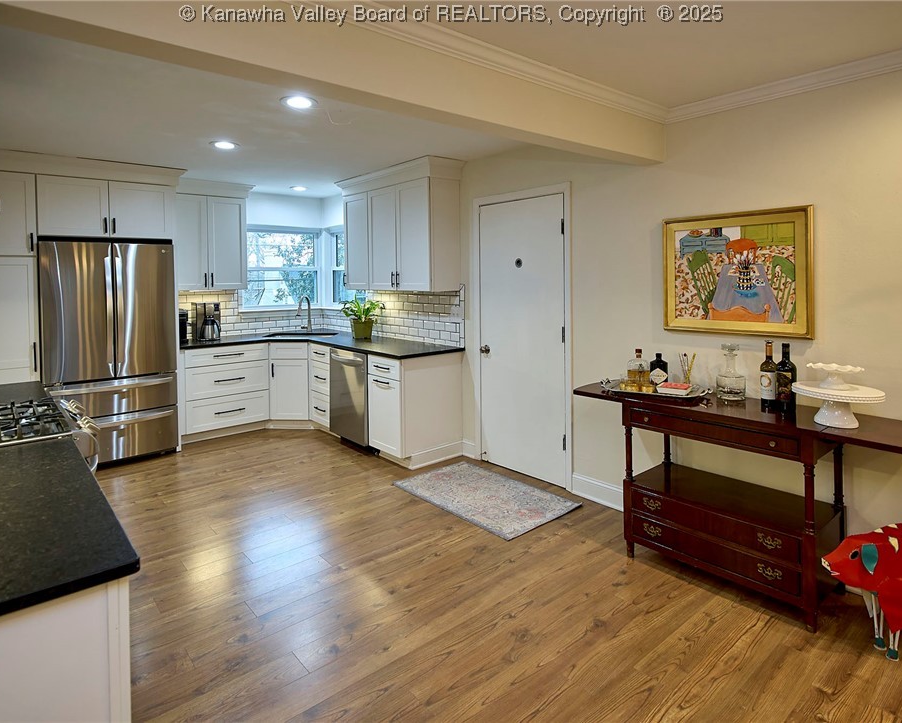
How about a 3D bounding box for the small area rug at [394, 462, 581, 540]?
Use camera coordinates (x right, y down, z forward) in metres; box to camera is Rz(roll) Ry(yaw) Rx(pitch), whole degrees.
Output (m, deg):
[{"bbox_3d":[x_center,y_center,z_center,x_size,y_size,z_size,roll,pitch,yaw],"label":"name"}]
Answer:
[{"bbox_3d":[0.213,0.888,3.435,0.640,0.020,1.060,-9,12,-42],"label":"small area rug"}]

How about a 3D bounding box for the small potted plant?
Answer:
[{"bbox_3d":[-0.872,-0.424,5.050,0.420,0.420,0.380,0,6,3],"label":"small potted plant"}]

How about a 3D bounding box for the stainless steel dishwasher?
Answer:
[{"bbox_3d":[-0.670,0.276,4.671,0.600,0.810,0.609,-7,9,-40],"label":"stainless steel dishwasher"}]

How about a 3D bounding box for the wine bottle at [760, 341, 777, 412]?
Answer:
[{"bbox_3d":[1.463,0.070,2.360,0.076,0.320,0.076,-7,8,-44],"label":"wine bottle"}]

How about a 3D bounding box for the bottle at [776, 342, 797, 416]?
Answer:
[{"bbox_3d":[1.512,0.083,2.310,0.080,0.320,0.080,-7,8,-44],"label":"bottle"}]

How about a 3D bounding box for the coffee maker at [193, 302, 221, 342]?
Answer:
[{"bbox_3d":[-2.464,-0.395,5.162,0.200,0.360,0.220,-7,9,-40],"label":"coffee maker"}]

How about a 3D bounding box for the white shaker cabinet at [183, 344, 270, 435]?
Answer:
[{"bbox_3d":[-2.290,0.225,5.085,0.775,0.750,0.600,-5,8,-38],"label":"white shaker cabinet"}]

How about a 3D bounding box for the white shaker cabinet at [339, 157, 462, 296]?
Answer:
[{"bbox_3d":[-0.502,-1.155,4.602,0.391,1.024,1.453,-7,9,-40],"label":"white shaker cabinet"}]

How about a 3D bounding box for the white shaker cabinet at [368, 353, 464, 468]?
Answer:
[{"bbox_3d":[-0.289,0.359,4.292,0.635,0.870,0.469,-7,9,-40],"label":"white shaker cabinet"}]

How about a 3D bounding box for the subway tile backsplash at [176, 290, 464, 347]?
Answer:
[{"bbox_3d":[-1.310,-0.410,4.670,1.480,0.500,2.370,-7,8,-44],"label":"subway tile backsplash"}]

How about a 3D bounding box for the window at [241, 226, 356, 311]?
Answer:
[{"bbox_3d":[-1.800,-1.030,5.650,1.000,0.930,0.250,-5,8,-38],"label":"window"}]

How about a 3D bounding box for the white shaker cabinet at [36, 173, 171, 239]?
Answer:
[{"bbox_3d":[-2.918,-1.233,4.306,0.911,0.433,0.680,-7,9,-40],"label":"white shaker cabinet"}]

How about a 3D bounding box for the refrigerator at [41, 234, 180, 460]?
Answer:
[{"bbox_3d":[-2.911,-0.078,4.340,0.902,1.787,0.780,-7,9,-40],"label":"refrigerator"}]

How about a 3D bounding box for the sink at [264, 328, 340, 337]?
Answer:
[{"bbox_3d":[-1.593,-0.190,5.500,0.740,0.190,0.420,0,6,3],"label":"sink"}]

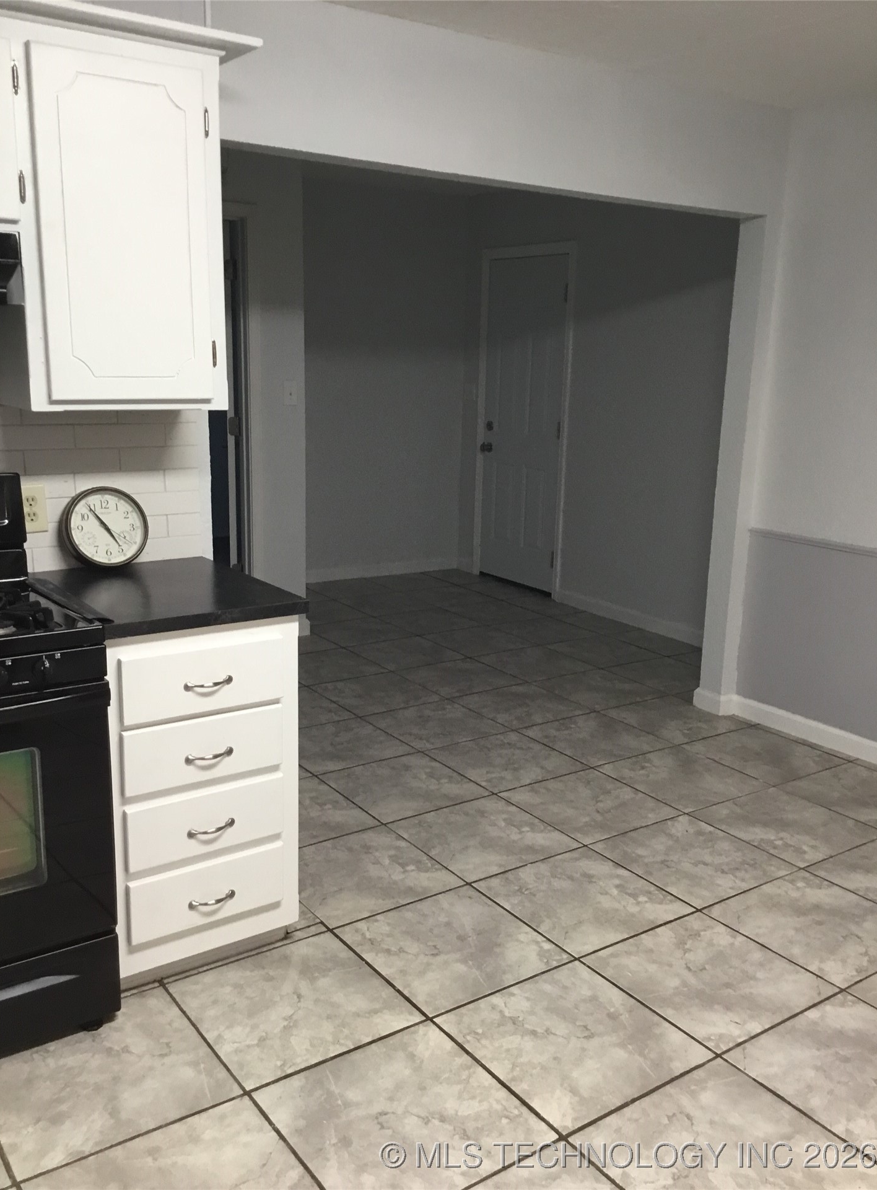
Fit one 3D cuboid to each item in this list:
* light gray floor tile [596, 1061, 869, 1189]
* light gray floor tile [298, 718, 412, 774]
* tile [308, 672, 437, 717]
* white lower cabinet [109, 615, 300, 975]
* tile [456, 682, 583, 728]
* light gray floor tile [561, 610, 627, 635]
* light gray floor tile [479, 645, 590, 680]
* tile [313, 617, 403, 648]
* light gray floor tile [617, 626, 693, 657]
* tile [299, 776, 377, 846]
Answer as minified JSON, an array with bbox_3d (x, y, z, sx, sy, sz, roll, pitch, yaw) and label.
[{"bbox_3d":[0.562,1.091,2.033,0.450,0.010,0.450,-7,16,-35],"label":"light gray floor tile"},{"bbox_3d":[-0.381,0.579,4.102,0.450,0.010,0.450,-7,16,-35],"label":"light gray floor tile"},{"bbox_3d":[-0.270,0.438,4.710,0.451,0.012,0.451,-7,16,-35],"label":"tile"},{"bbox_3d":[-0.696,0.426,2.711,0.455,0.850,0.595,-7,16,-35],"label":"white lower cabinet"},{"bbox_3d":[0.365,0.485,4.621,0.449,0.012,0.449,-7,16,-35],"label":"tile"},{"bbox_3d":[0.898,0.162,6.081,0.303,0.012,0.449,-7,16,-35],"label":"light gray floor tile"},{"bbox_3d":[0.474,0.343,5.227,0.452,0.012,0.452,-7,16,-35],"label":"light gray floor tile"},{"bbox_3d":[-0.424,0.205,5.691,0.452,0.012,0.452,-7,16,-35],"label":"tile"},{"bbox_3d":[1.138,0.258,5.702,0.245,0.010,0.450,-7,16,-35],"label":"light gray floor tile"},{"bbox_3d":[-0.489,0.719,3.473,0.451,0.012,0.451,-7,16,-35],"label":"tile"}]

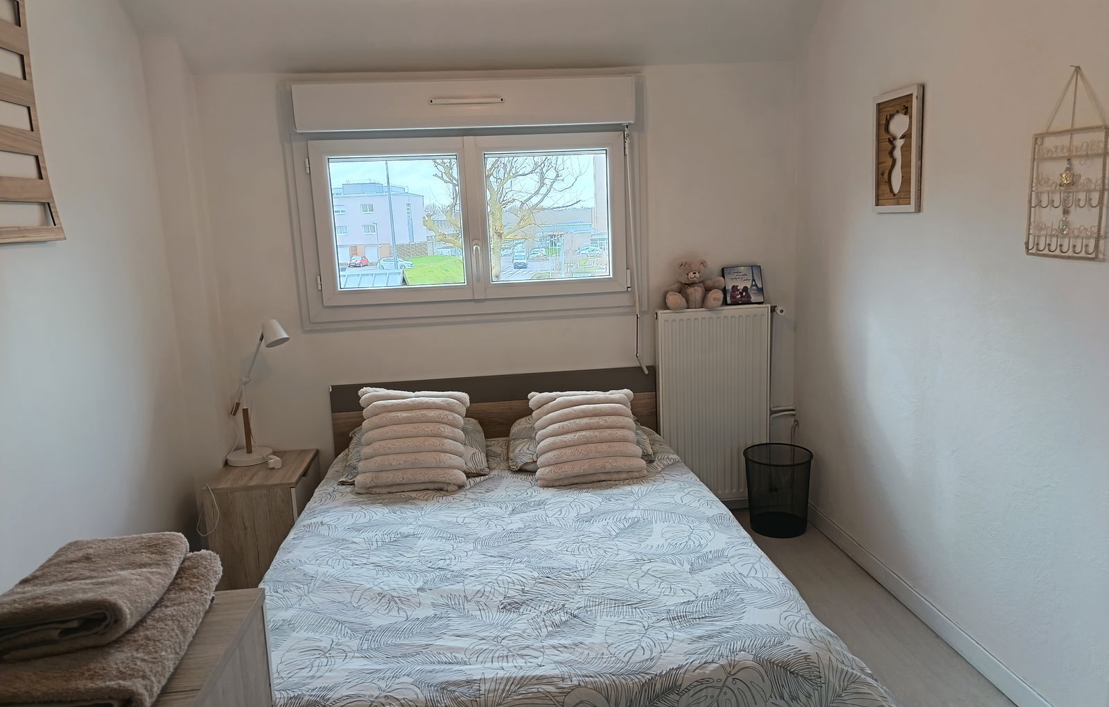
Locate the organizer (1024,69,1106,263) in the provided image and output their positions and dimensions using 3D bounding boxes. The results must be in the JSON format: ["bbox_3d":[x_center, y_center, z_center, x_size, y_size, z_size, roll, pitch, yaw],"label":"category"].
[{"bbox_3d":[1.237,-0.457,1.855,0.050,0.445,0.235,-3,10,-5],"label":"organizer"}]

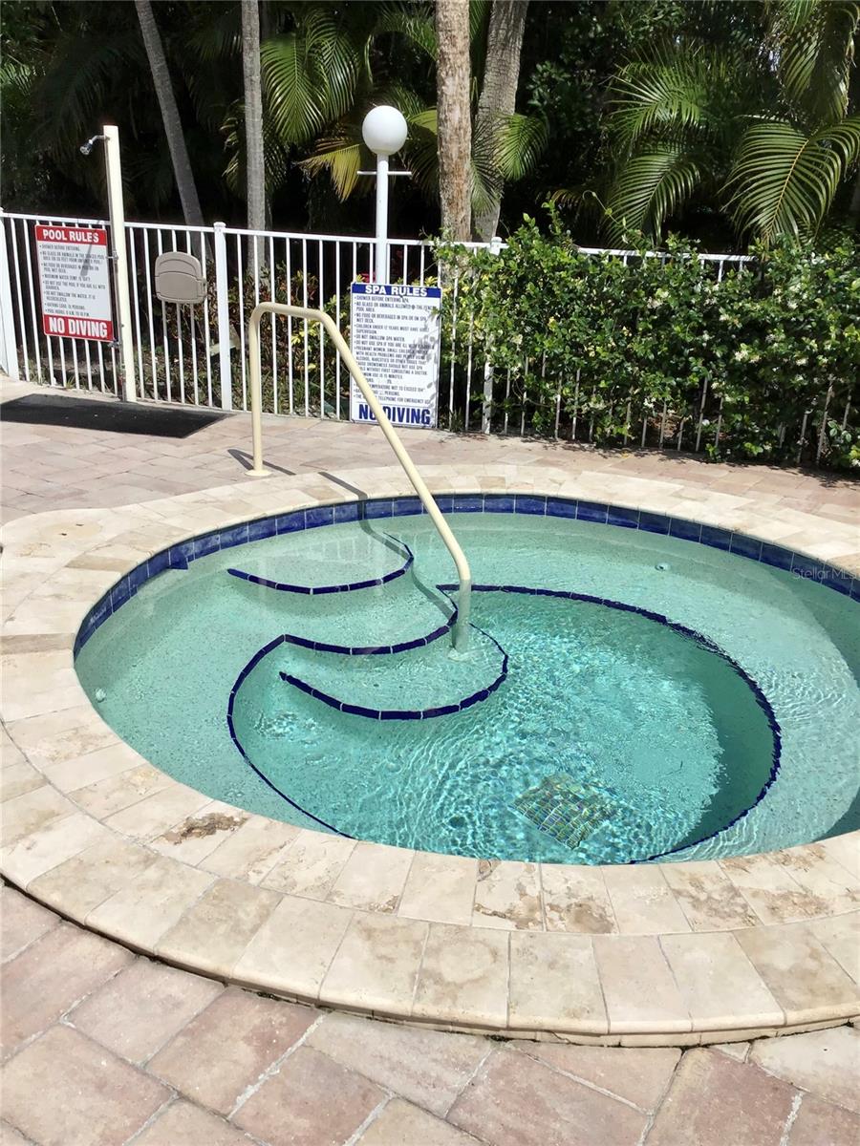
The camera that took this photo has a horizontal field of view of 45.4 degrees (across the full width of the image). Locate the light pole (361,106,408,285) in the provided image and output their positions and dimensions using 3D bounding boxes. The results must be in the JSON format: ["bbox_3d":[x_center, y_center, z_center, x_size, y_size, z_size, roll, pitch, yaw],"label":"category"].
[{"bbox_3d":[-0.329,-2.193,7.244,0.315,2.018,0.305,2,21,0],"label":"light pole"}]

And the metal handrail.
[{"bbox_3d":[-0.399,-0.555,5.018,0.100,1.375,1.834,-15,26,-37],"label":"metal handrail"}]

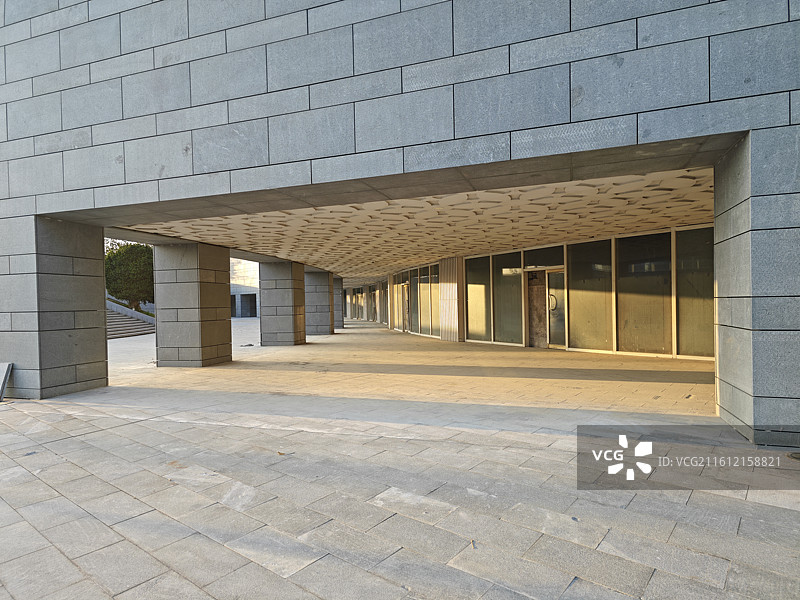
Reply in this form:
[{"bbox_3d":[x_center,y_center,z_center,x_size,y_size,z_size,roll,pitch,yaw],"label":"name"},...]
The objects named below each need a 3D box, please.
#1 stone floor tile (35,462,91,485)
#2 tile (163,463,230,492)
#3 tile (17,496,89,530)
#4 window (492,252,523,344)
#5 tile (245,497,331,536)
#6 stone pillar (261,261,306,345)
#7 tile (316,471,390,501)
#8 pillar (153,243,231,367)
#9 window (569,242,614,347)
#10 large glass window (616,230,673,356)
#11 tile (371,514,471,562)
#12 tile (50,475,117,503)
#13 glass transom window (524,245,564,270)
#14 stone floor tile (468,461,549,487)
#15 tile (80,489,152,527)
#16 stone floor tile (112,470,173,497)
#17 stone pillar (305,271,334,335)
[{"bbox_3d":[-2.934,1.531,4.616,0.583,0.040,0.318,-1,1,39],"label":"stone floor tile"},{"bbox_3d":[-1.676,1.482,4.386,0.600,0.030,0.310,-1,0,42],"label":"tile"},{"bbox_3d":[-2.467,1.529,3.778,0.597,0.040,0.301,-1,1,39],"label":"tile"},{"bbox_3d":[3.404,-0.040,16.769,0.060,2.888,1.345,-1,0,-31],"label":"window"},{"bbox_3d":[-0.764,1.491,3.629,0.613,0.040,0.302,-1,1,39],"label":"tile"},{"bbox_3d":[-4.149,0.146,18.970,1.184,2.898,1.227,-1,0,10],"label":"stone pillar"},{"bbox_3d":[-0.391,1.456,4.127,0.600,0.030,0.310,-1,0,40],"label":"tile"},{"bbox_3d":[-5.079,0.129,13.138,1.203,2.905,1.283,-1,0,13],"label":"pillar"},{"bbox_3d":[5.012,-0.085,14.046,0.060,2.883,1.448,-1,0,-31],"label":"window"},{"bbox_3d":[5.836,-0.136,12.751,0.060,2.881,1.482,-1,0,-31],"label":"large glass window"},{"bbox_3d":[0.117,1.474,3.263,0.612,0.040,0.313,-1,1,39],"label":"tile"},{"bbox_3d":[-2.507,1.525,4.248,0.589,0.040,0.307,-1,1,39],"label":"tile"},{"bbox_3d":[3.901,-1.117,14.300,0.080,0.560,1.400,-2,1,-33],"label":"glass transom window"},{"bbox_3d":[0.909,1.431,4.354,0.600,0.030,0.310,-1,0,43],"label":"stone floor tile"},{"bbox_3d":[-2.025,1.486,3.782,0.600,0.030,0.310,-1,0,41],"label":"tile"},{"bbox_3d":[-2.090,1.514,4.338,0.600,0.040,0.305,-1,1,39],"label":"stone floor tile"},{"bbox_3d":[-3.759,0.163,24.811,1.160,2.800,1.160,-1,1,3],"label":"stone pillar"}]

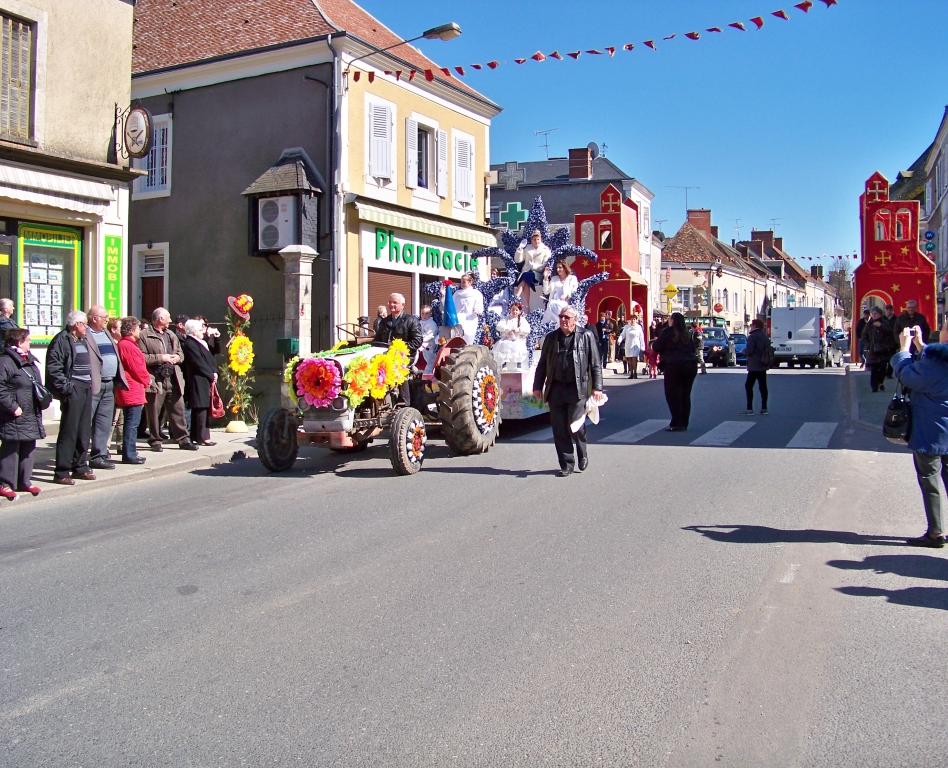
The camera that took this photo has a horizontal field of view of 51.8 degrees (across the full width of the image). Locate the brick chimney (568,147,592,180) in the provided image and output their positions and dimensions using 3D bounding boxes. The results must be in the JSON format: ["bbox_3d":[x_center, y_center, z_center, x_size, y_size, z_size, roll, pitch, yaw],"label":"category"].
[{"bbox_3d":[4.037,-8.357,37.000,0.750,1.180,0.500,2,3,27],"label":"brick chimney"}]

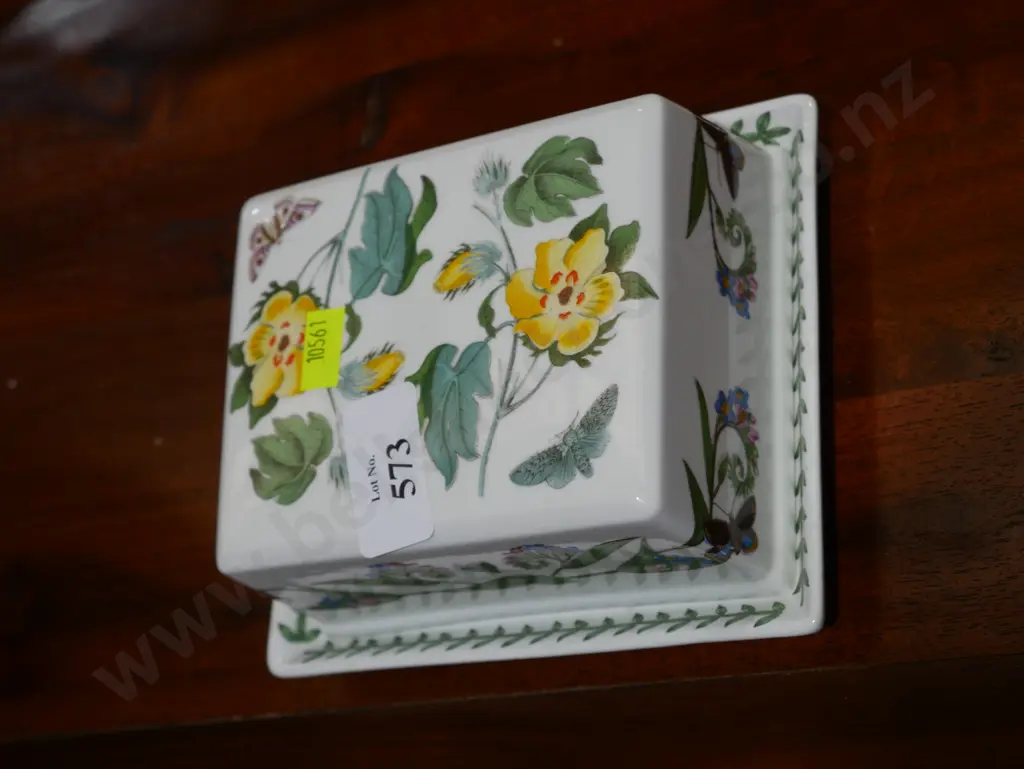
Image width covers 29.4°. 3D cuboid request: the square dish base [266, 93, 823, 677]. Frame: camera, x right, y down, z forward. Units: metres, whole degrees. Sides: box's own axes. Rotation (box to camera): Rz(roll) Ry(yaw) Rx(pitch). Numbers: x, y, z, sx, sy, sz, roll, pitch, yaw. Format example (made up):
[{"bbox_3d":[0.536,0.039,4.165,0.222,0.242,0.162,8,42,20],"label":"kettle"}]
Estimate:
[{"bbox_3d":[0.011,0.006,0.621,0.196,0.020,0.166,-10,68,31],"label":"square dish base"}]

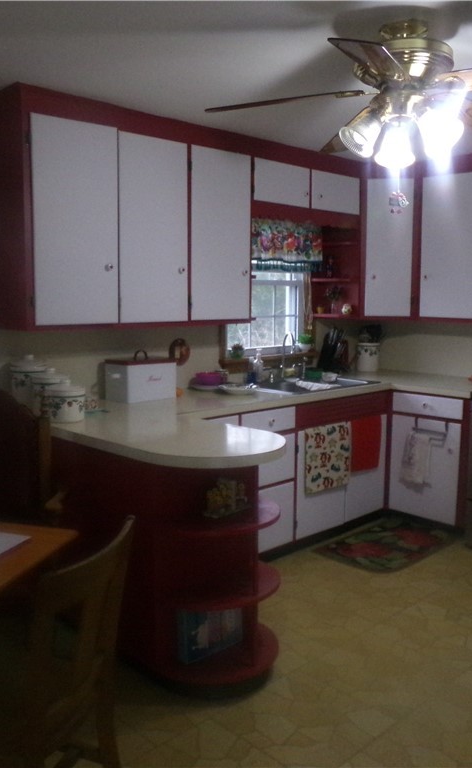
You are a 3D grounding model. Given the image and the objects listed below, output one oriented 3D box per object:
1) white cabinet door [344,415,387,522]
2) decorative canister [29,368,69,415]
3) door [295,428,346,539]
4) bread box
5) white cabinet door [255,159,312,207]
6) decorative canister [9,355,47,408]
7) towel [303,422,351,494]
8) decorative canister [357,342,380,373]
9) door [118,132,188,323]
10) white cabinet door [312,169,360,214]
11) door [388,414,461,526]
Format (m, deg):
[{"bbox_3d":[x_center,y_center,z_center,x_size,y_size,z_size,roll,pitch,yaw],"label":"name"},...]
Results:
[{"bbox_3d":[0.782,0.504,4.302,0.421,0.606,0.020,-7,10,-44],"label":"white cabinet door"},{"bbox_3d":[-0.839,0.038,3.183,0.165,0.218,0.165,-7,10,-44],"label":"decorative canister"},{"bbox_3d":[0.477,0.540,4.003,0.437,0.615,0.020,-7,10,-44],"label":"door"},{"bbox_3d":[-0.490,-0.042,3.696,0.300,0.250,0.170,-6,9,-39],"label":"bread box"},{"bbox_3d":[0.263,-1.147,4.076,0.471,0.231,0.025,-6,10,-44],"label":"white cabinet door"},{"bbox_3d":[-0.958,0.001,3.265,0.165,0.268,0.165,-7,10,-44],"label":"decorative canister"},{"bbox_3d":[0.531,0.433,4.095,0.418,0.393,0.029,-6,10,-44],"label":"towel"},{"bbox_3d":[0.986,-0.190,5.186,0.158,0.204,0.158,-6,10,-44],"label":"decorative canister"},{"bbox_3d":[-0.402,-0.747,3.480,0.417,0.886,0.025,-6,10,-44],"label":"door"},{"bbox_3d":[0.620,-1.186,4.418,0.472,0.231,0.025,-6,10,-44],"label":"white cabinet door"},{"bbox_3d":[1.165,0.520,4.382,0.025,0.621,0.476,-6,10,-44],"label":"door"}]

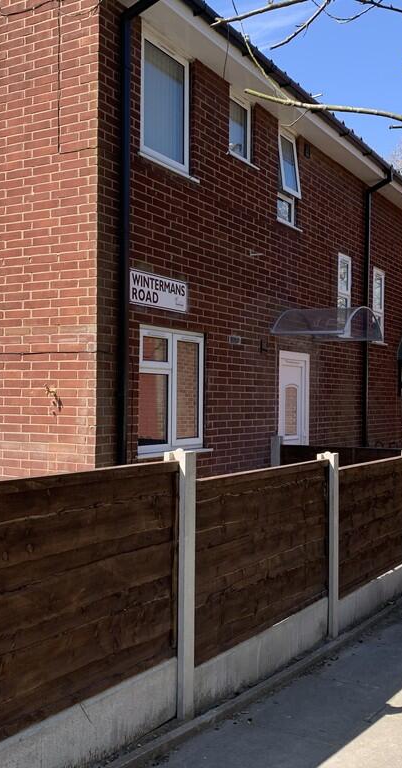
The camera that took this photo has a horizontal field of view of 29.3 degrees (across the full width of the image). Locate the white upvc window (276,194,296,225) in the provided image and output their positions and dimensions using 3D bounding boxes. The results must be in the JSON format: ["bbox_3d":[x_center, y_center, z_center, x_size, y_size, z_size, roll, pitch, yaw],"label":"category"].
[{"bbox_3d":[1.007,-2.147,9.414,0.075,0.320,0.630,0,-1,31],"label":"white upvc window"}]

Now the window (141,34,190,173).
[{"bbox_3d":[-0.357,-2.585,7.146,0.075,1.030,0.900,0,-1,31],"label":"window"}]

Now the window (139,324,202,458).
[{"bbox_3d":[-0.300,0.069,7.213,0.080,1.140,1.150,0,-1,31],"label":"window"}]

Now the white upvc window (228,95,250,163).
[{"bbox_3d":[0.398,-2.776,8.400,0.075,0.570,0.600,0,-1,31],"label":"white upvc window"}]

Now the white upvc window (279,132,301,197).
[{"bbox_3d":[1.060,-2.626,9.279,0.070,0.710,0.500,-9,-6,31],"label":"white upvc window"}]

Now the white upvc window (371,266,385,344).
[{"bbox_3d":[2.843,-1.270,12.392,0.070,1.135,0.640,0,-1,31],"label":"white upvc window"}]

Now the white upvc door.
[{"bbox_3d":[1.135,0.649,9.466,0.080,2.070,0.910,0,-1,31],"label":"white upvc door"}]

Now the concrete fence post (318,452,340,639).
[{"bbox_3d":[0.893,1.130,5.424,0.125,1.293,0.100,0,-1,32],"label":"concrete fence post"}]

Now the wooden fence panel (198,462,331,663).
[{"bbox_3d":[0.390,0.998,4.637,0.045,0.968,1.834,0,-1,32],"label":"wooden fence panel"}]

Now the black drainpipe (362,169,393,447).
[{"bbox_3d":[2.659,-0.680,11.614,0.415,5.053,0.090,0,-1,31],"label":"black drainpipe"}]

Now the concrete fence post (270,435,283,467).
[{"bbox_3d":[0.870,1.225,8.857,0.105,1.240,0.110,0,-1,31],"label":"concrete fence post"}]

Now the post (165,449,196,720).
[{"bbox_3d":[-0.109,0.994,3.845,0.125,1.338,0.100,0,-1,32],"label":"post"}]

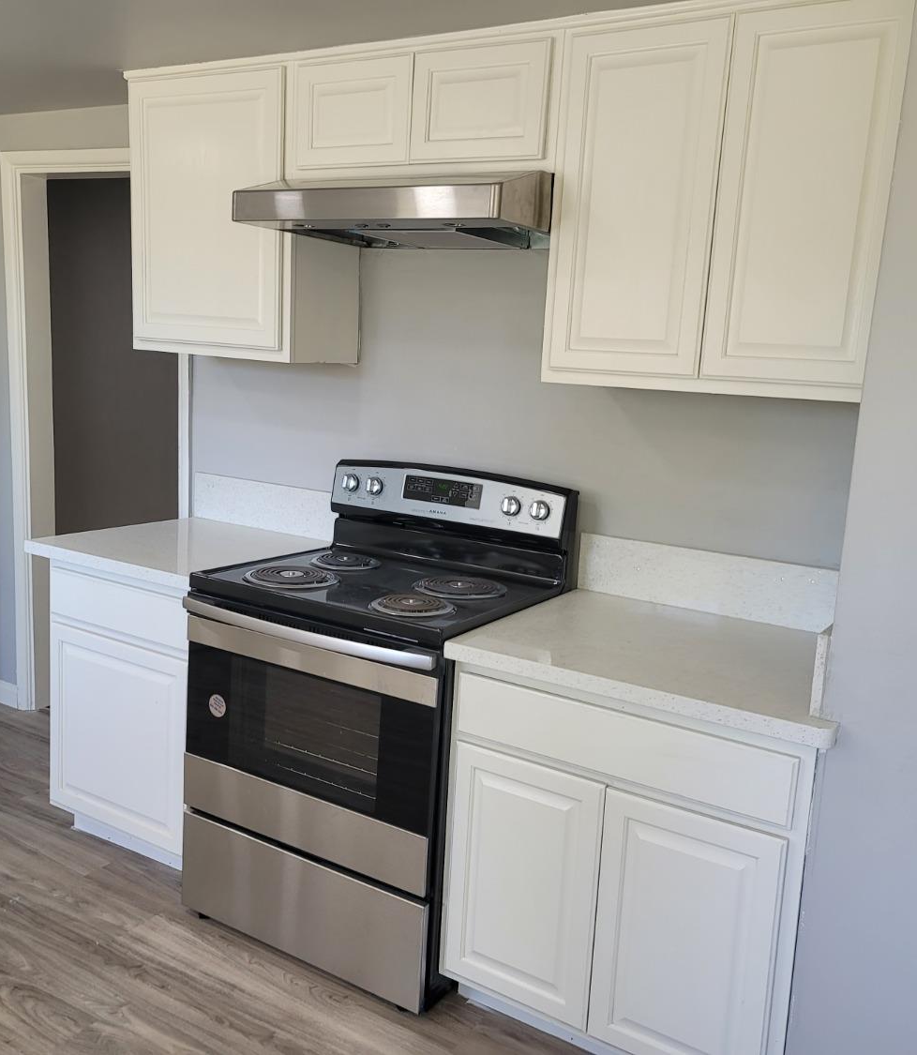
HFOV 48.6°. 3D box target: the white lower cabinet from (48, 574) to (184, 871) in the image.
[{"bbox_3d":[-0.772,0.509,3.066,0.600,0.870,0.635,9,12,31],"label":"white lower cabinet"}]

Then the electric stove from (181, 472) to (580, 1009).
[{"bbox_3d":[-0.212,0.458,2.643,0.757,1.180,0.705,9,12,31],"label":"electric stove"}]

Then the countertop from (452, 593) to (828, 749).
[{"bbox_3d":[0.478,0.270,2.220,0.781,0.034,0.662,9,12,31],"label":"countertop"}]

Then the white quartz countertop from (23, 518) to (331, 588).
[{"bbox_3d":[-0.775,0.061,2.989,0.655,0.034,0.658,9,12,31],"label":"white quartz countertop"}]

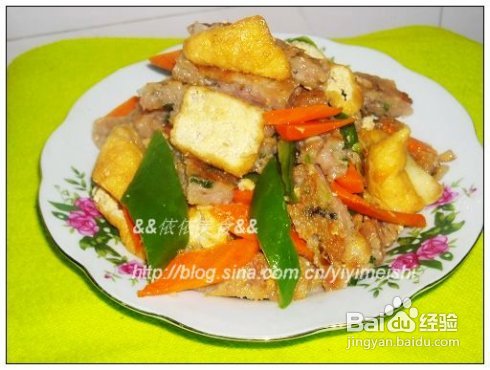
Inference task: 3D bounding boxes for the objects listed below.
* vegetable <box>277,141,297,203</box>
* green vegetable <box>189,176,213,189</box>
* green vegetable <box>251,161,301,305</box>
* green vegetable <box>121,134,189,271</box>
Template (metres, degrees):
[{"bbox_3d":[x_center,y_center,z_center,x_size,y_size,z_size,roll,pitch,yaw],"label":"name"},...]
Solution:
[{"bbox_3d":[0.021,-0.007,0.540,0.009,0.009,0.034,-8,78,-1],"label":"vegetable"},{"bbox_3d":[-0.022,-0.001,0.537,0.013,0.004,0.004,18,18,-2],"label":"green vegetable"},{"bbox_3d":[0.014,0.021,0.497,0.021,0.012,0.073,-1,69,-6],"label":"green vegetable"},{"bbox_3d":[-0.040,0.007,0.507,0.031,0.008,0.069,-2,67,9],"label":"green vegetable"}]

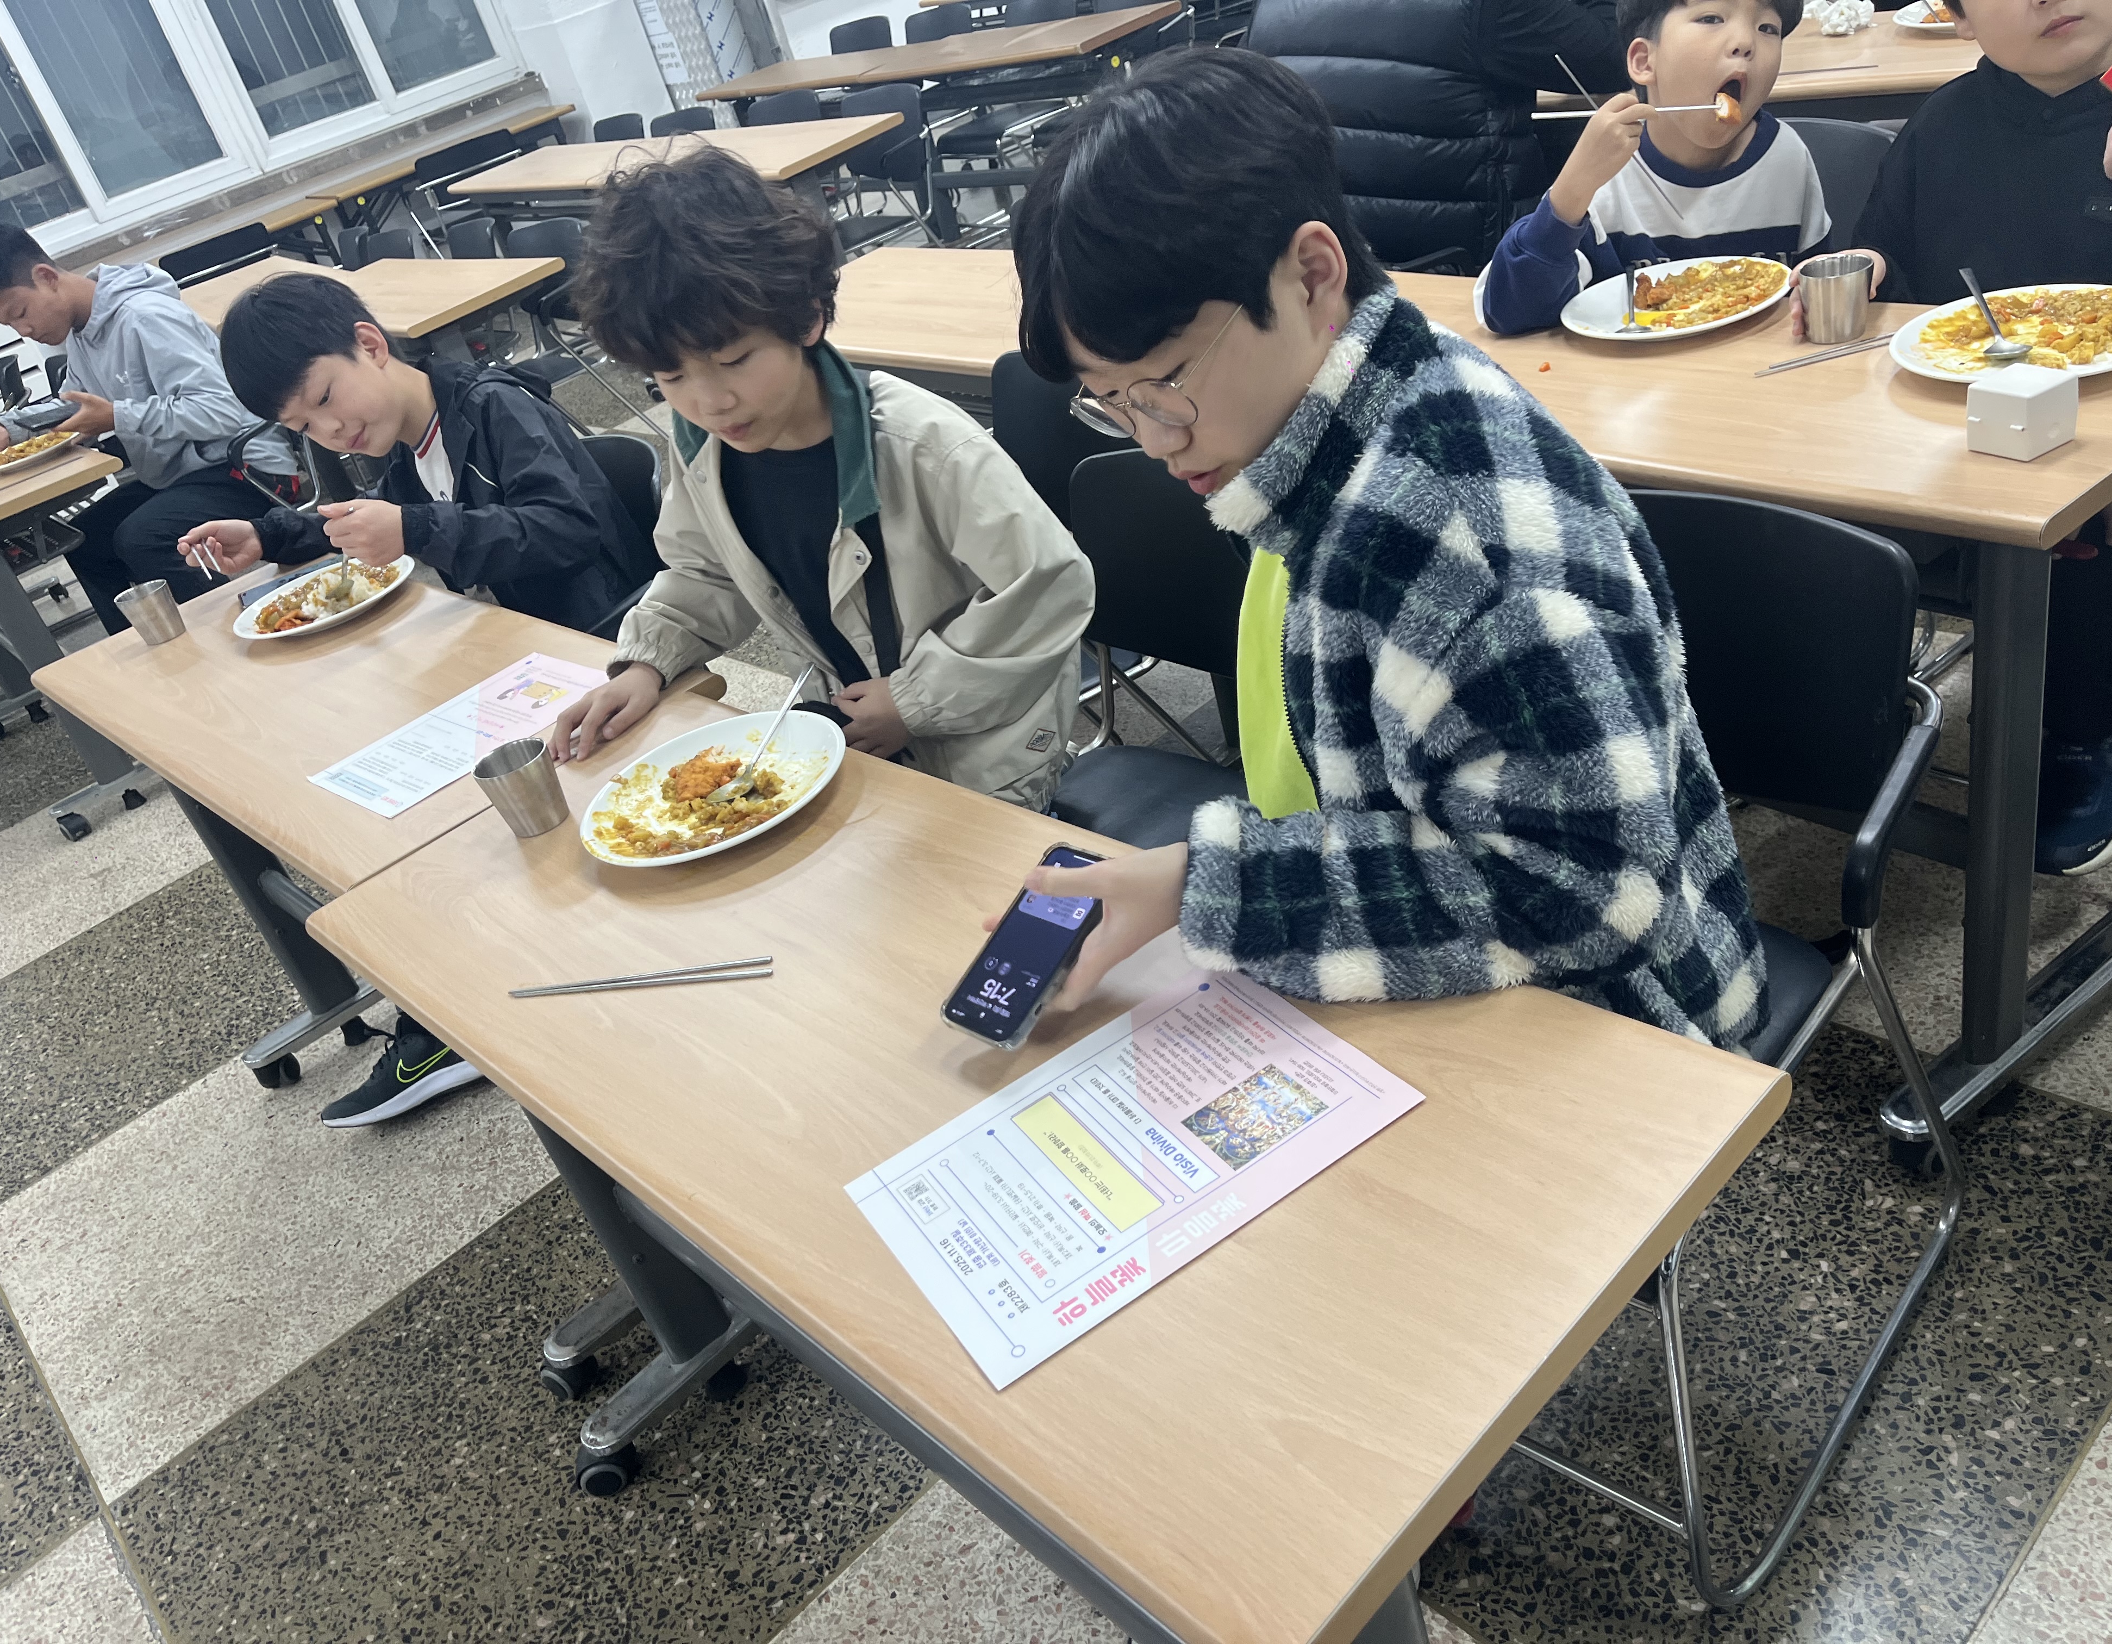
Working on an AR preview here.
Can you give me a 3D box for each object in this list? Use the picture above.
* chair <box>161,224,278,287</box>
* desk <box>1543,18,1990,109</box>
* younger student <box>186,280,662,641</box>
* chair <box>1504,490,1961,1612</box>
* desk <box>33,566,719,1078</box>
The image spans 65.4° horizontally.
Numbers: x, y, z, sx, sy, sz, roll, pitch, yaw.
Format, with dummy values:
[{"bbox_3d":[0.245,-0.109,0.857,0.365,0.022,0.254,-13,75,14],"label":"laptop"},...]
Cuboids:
[{"bbox_3d":[-3.184,-1.894,6.516,0.540,0.800,0.560,-37,36,-29],"label":"chair"},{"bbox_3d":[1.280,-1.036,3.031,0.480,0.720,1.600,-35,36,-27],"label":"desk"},{"bbox_3d":[-0.885,-0.204,2.423,0.780,1.140,0.620,-32,34,-22],"label":"younger student"},{"bbox_3d":[0.471,0.142,1.488,0.530,0.820,0.540,-37,37,-29],"label":"chair"},{"bbox_3d":[-0.865,0.118,2.279,1.210,0.720,0.490,18,46,44],"label":"desk"}]

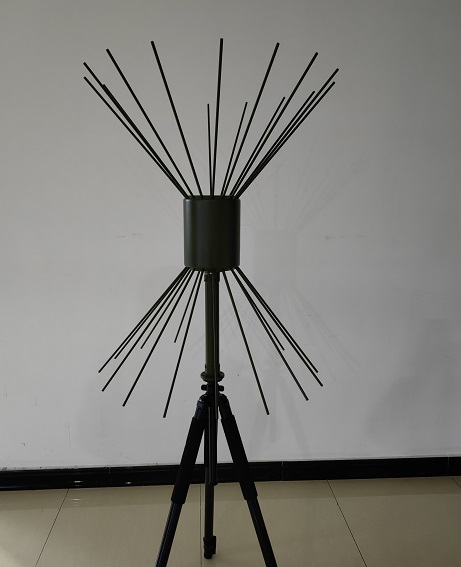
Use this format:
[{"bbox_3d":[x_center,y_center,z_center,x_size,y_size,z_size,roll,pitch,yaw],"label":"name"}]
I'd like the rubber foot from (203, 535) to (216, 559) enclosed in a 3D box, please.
[{"bbox_3d":[-0.079,0.985,1.772,0.047,0.075,0.045,0,10,-4],"label":"rubber foot"}]

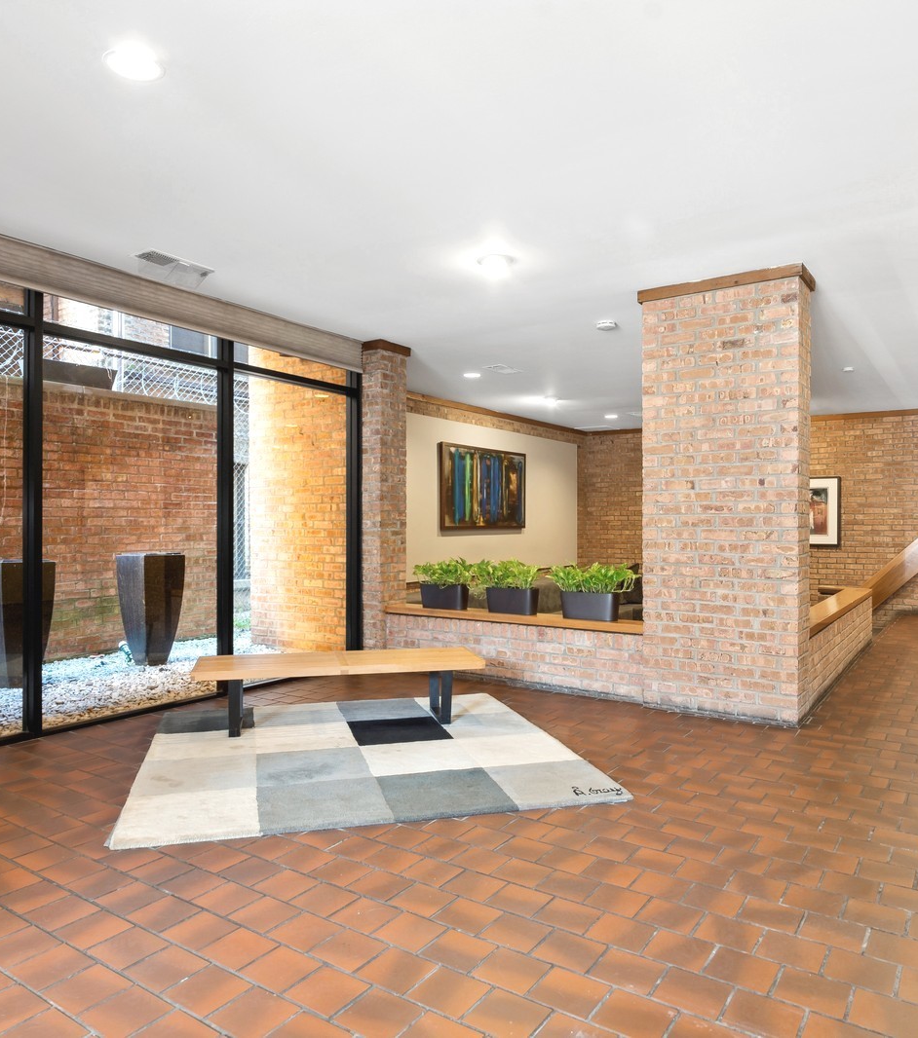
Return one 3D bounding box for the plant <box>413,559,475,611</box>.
[{"bbox_3d":[-0.115,0.483,5.567,0.400,0.385,0.250,0,0,34],"label":"plant"}]

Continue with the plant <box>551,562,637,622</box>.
[{"bbox_3d":[0.910,0.478,4.927,0.470,0.385,0.250,0,0,34],"label":"plant"}]

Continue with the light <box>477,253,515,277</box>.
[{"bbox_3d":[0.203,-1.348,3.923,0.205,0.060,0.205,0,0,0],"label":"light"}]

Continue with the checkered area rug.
[{"bbox_3d":[-0.498,1.124,3.631,1.956,0.020,1.874,0,0,-16],"label":"checkered area rug"}]

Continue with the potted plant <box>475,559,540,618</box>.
[{"bbox_3d":[0.350,0.481,5.267,0.420,0.385,0.250,0,0,34],"label":"potted plant"}]

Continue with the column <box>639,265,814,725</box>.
[{"bbox_3d":[1.573,-0.118,4.355,0.910,2.514,0.350,0,0,34],"label":"column"}]

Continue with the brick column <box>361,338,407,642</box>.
[{"bbox_3d":[-0.595,-0.109,5.821,0.220,2.514,0.350,0,0,34],"label":"brick column"}]

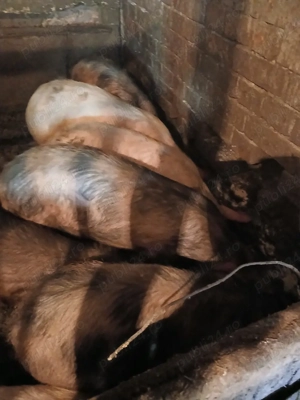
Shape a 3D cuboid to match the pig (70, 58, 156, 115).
[{"bbox_3d":[-0.305,-0.865,2.910,0.390,0.650,1.250,-32,51,-28],"label":"pig"}]

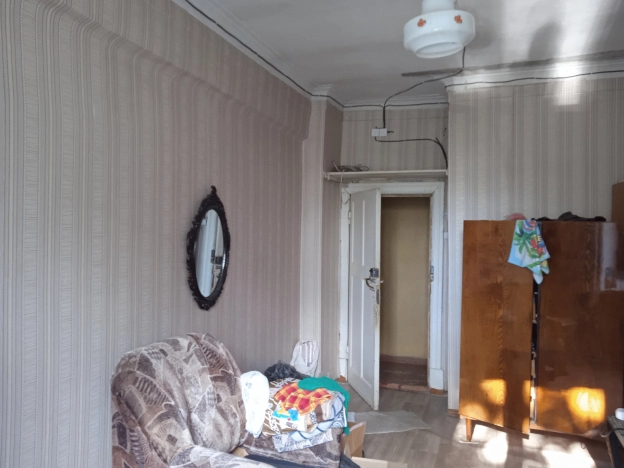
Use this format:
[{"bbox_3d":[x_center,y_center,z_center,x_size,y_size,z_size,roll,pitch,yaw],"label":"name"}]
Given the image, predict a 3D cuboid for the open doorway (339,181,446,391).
[{"bbox_3d":[0.827,0.519,5.256,1.080,2.120,0.140,1,1,19],"label":"open doorway"}]

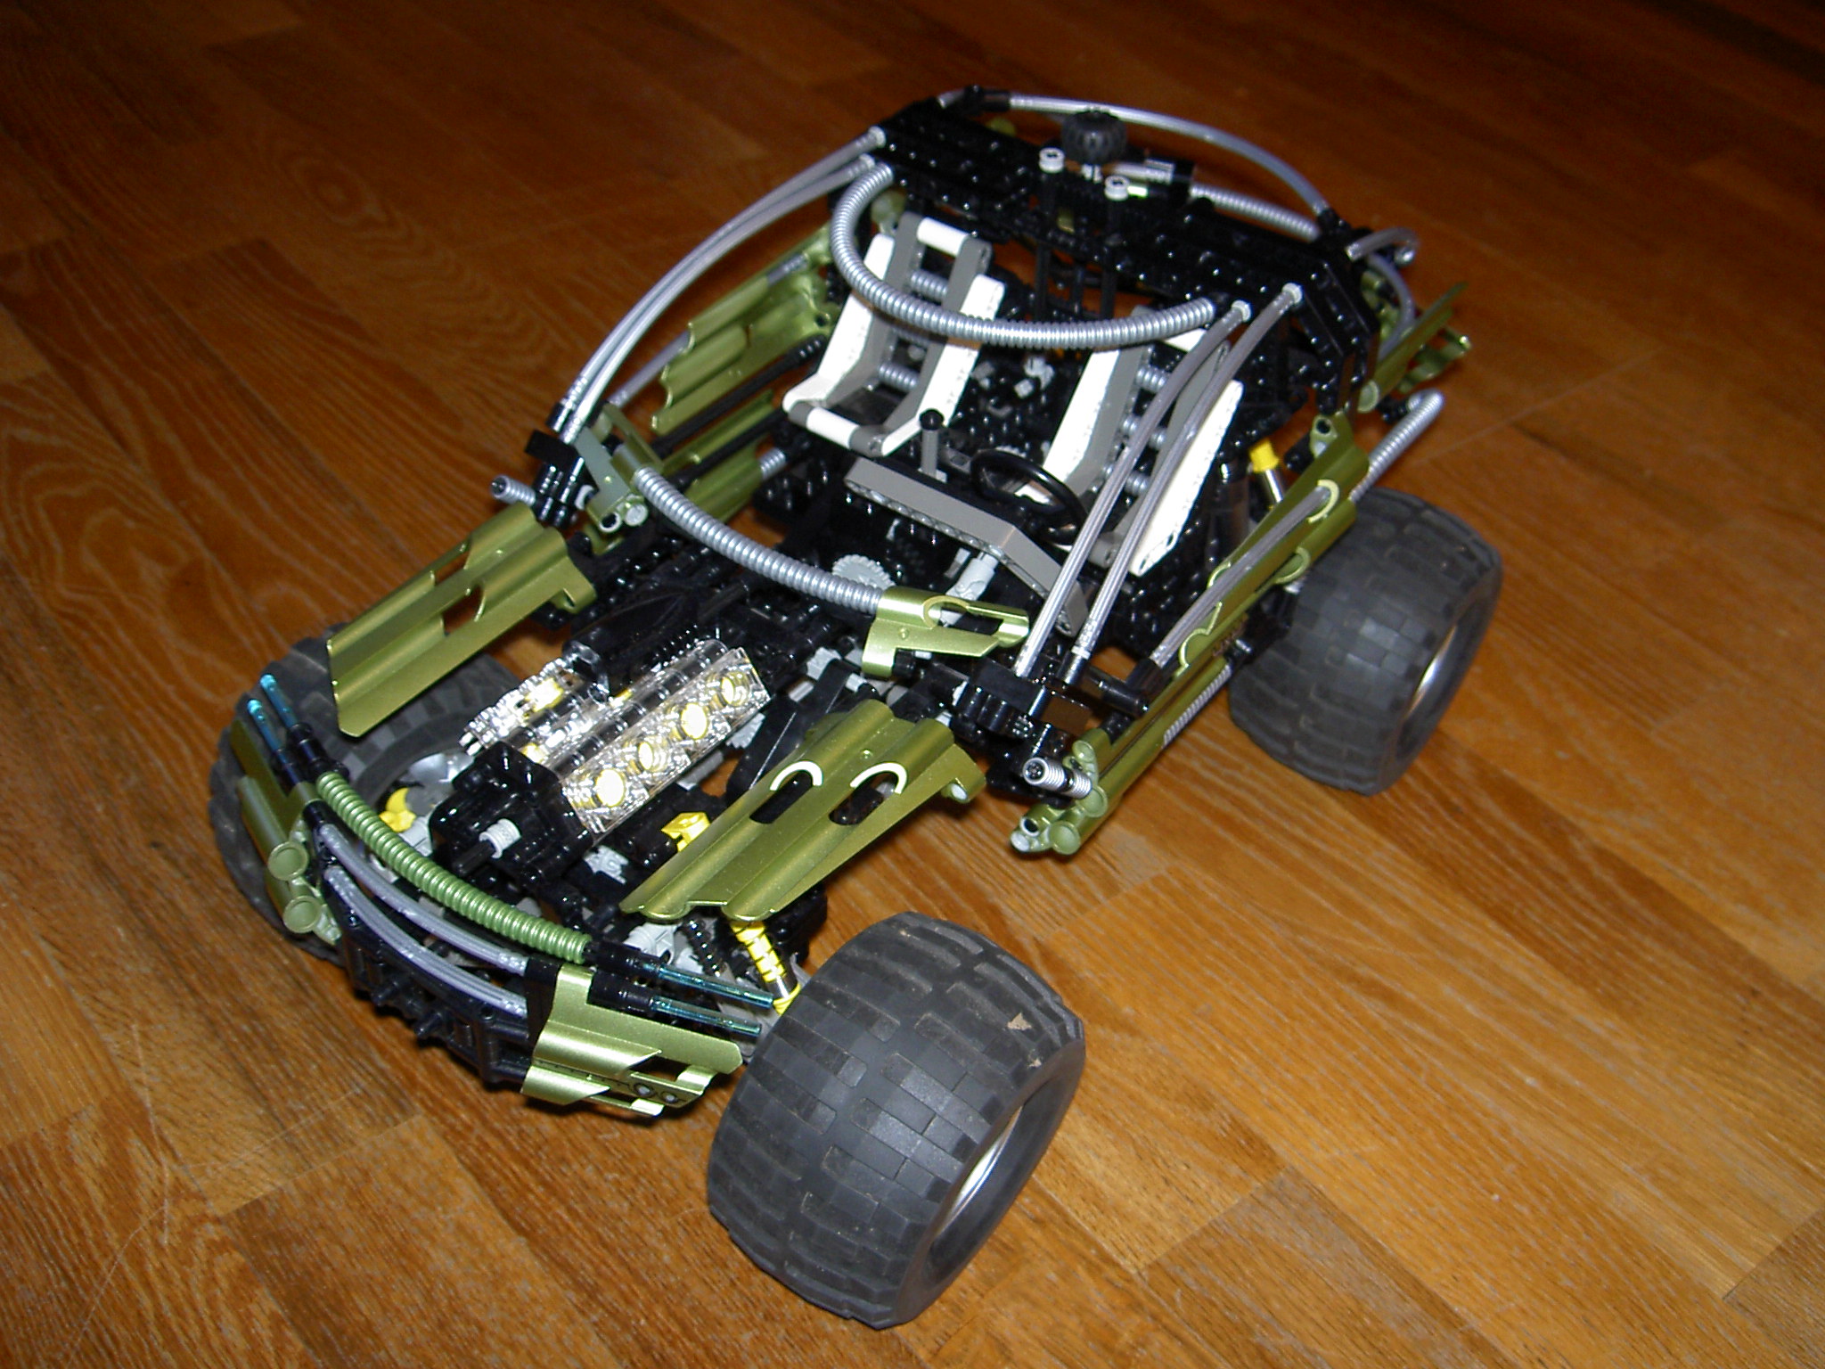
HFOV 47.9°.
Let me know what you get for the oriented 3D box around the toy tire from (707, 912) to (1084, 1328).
[{"bbox_3d":[-0.003,0.116,0.549,0.060,0.104,0.104,31,46,21],"label":"toy tire"}]

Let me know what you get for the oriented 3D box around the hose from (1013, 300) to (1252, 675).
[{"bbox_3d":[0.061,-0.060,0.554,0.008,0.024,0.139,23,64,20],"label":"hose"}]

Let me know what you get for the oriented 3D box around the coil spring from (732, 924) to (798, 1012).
[{"bbox_3d":[-0.036,0.065,0.489,0.009,0.028,0.009,-14,20,48],"label":"coil spring"}]

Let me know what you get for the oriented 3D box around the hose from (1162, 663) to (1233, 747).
[{"bbox_3d":[0.077,0.008,0.570,0.007,0.007,0.046,27,44,24],"label":"hose"}]

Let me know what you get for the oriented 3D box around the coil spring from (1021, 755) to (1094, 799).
[{"bbox_3d":[0.040,0.024,0.541,0.007,0.007,0.032,34,7,30],"label":"coil spring"}]

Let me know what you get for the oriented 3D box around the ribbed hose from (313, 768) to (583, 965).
[{"bbox_3d":[-0.105,0.041,0.459,0.085,0.008,0.016,28,46,25],"label":"ribbed hose"}]

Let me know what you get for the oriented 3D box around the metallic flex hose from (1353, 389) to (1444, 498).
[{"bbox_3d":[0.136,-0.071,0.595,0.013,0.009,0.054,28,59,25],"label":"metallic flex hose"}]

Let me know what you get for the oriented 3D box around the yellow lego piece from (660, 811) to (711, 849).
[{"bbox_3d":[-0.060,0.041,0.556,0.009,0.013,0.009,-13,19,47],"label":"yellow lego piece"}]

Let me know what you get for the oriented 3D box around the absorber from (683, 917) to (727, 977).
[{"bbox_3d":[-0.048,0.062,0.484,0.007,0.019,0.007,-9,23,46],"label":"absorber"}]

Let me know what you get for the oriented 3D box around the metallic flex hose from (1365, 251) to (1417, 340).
[{"bbox_3d":[0.151,-0.122,0.641,0.013,0.031,0.028,27,44,24],"label":"metallic flex hose"}]

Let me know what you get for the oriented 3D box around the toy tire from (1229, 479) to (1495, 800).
[{"bbox_3d":[0.160,-0.016,0.728,0.060,0.104,0.104,29,45,22],"label":"toy tire"}]

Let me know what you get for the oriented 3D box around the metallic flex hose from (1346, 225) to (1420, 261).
[{"bbox_3d":[0.132,-0.121,0.579,0.008,0.024,0.051,28,46,25],"label":"metallic flex hose"}]

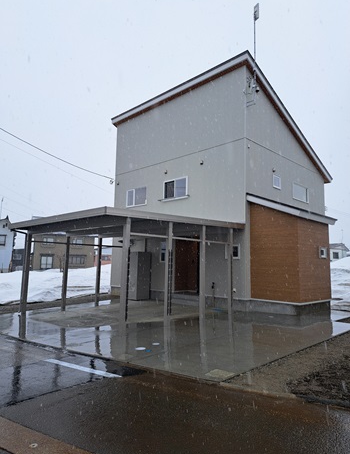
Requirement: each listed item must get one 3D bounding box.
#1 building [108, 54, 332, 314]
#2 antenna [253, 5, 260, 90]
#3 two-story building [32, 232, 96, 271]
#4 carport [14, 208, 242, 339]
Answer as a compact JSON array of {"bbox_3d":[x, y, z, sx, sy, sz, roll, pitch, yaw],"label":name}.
[{"bbox_3d":[3.032,-1.134,16.802,10.179,9.423,8.554,-6,-10,44],"label":"building"},{"bbox_3d":[3.079,-6.839,12.268,0.250,3.557,0.230,6,-9,-35],"label":"antenna"},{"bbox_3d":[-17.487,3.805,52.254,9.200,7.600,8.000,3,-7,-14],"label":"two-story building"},{"bbox_3d":[-1.634,1.491,11.257,6.009,3.043,5.880,-6,-10,44],"label":"carport"}]

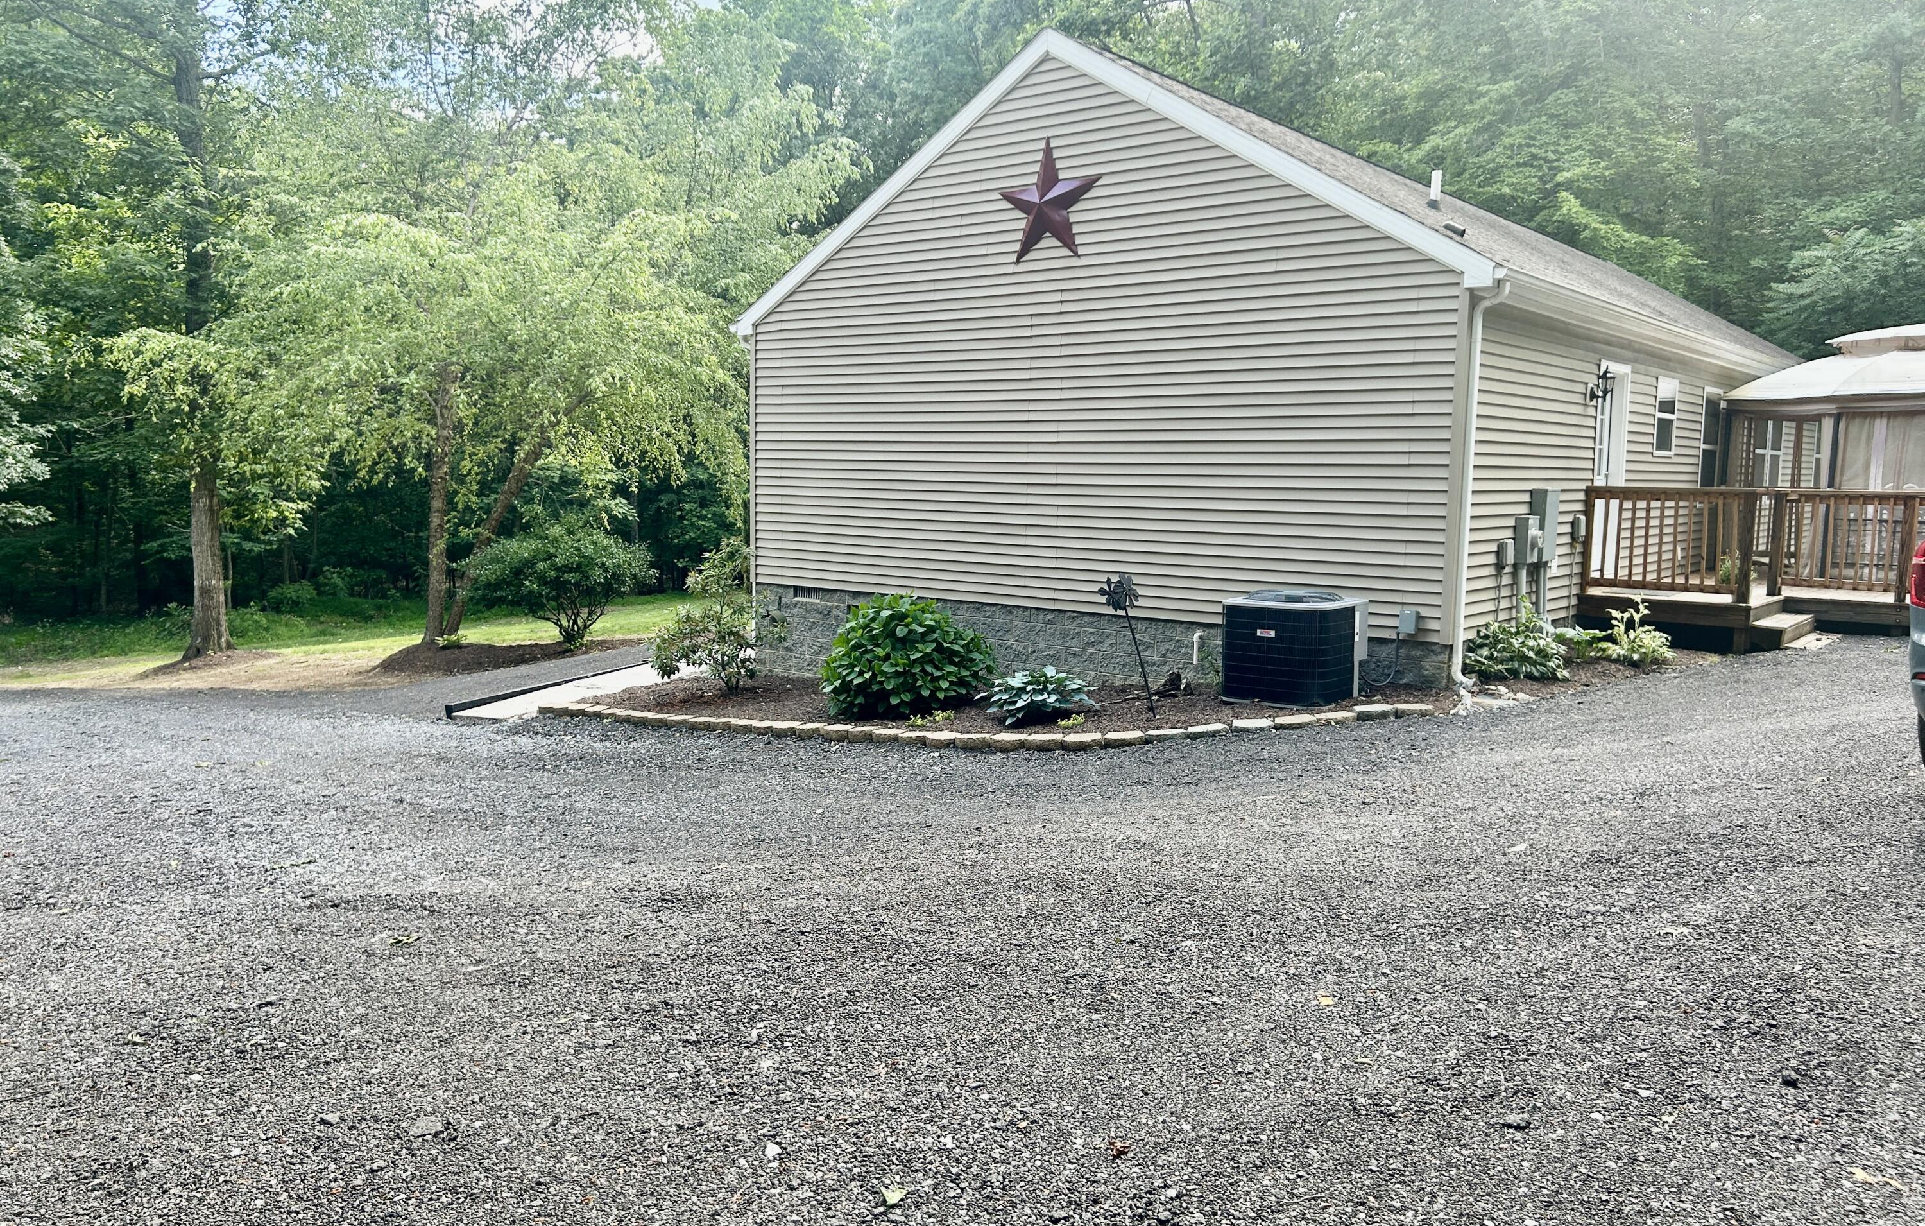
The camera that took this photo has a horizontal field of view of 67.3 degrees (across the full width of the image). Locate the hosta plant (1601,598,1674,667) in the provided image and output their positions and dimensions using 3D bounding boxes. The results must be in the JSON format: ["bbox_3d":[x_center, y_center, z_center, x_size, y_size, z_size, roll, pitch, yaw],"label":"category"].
[{"bbox_3d":[5.999,0.157,12.820,0.642,0.597,0.600,3,6,25],"label":"hosta plant"}]

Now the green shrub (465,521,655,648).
[{"bbox_3d":[-6.064,-0.430,21.704,2.880,1.914,2.500,-1,6,-16],"label":"green shrub"}]

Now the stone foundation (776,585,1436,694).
[{"bbox_3d":[0.791,0.480,14.255,8.200,1.050,0.200,6,7,39],"label":"stone foundation"}]

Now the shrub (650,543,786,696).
[{"bbox_3d":[-2.541,0.032,15.019,1.445,1.610,1.300,0,6,-10],"label":"shrub"}]

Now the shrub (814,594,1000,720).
[{"bbox_3d":[-0.474,0.332,12.799,1.591,1.026,1.400,1,6,-2],"label":"shrub"}]

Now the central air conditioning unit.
[{"bbox_3d":[2.624,0.281,11.394,0.820,0.820,0.820,6,7,39],"label":"central air conditioning unit"}]

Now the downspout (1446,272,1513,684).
[{"bbox_3d":[4.065,-1.034,11.380,0.270,3.150,0.100,6,7,39],"label":"downspout"}]

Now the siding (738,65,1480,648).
[{"bbox_3d":[0.801,-2.661,13.914,8.220,5.260,0.120,6,7,39],"label":"siding"}]

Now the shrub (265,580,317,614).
[{"bbox_3d":[-16.249,-0.409,34.959,1.238,0.821,1.100,-2,6,-25],"label":"shrub"}]

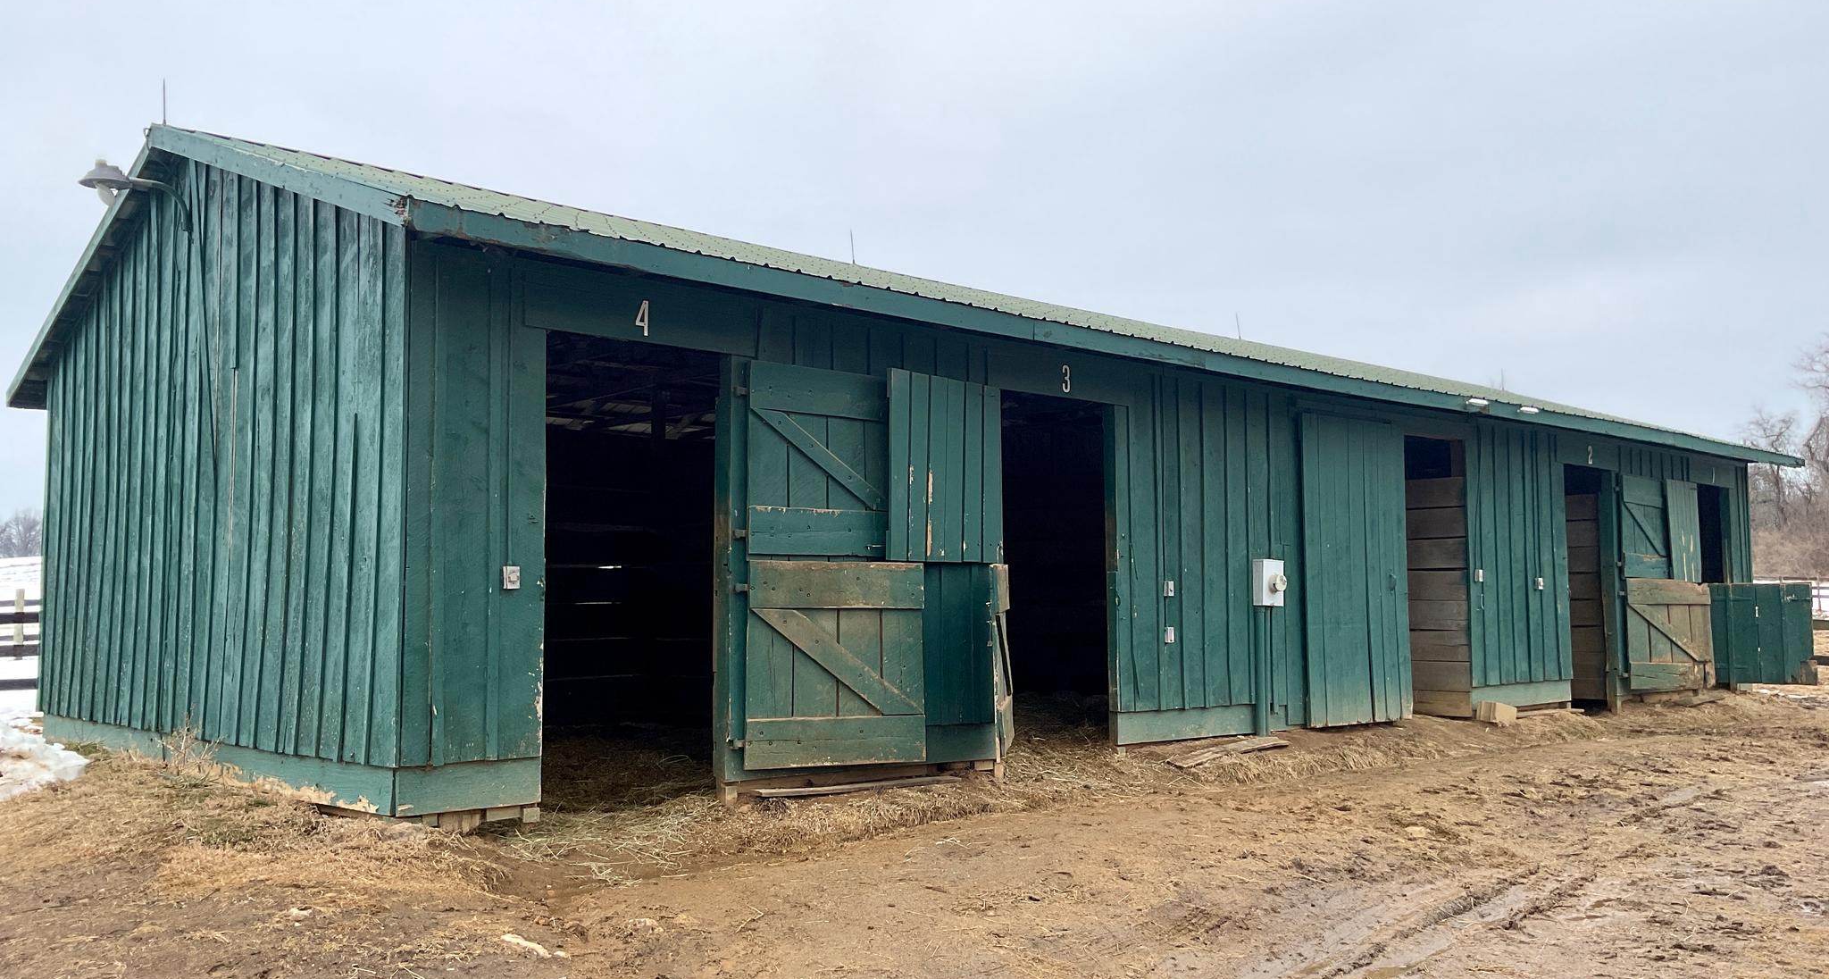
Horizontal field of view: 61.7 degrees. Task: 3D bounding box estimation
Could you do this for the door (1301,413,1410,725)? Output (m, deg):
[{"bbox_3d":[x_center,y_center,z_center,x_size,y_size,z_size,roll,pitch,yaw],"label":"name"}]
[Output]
[{"bbox_3d":[3.821,0.711,13.260,1.663,2.605,0.055,4,-6,-43],"label":"door"}]

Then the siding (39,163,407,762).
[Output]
[{"bbox_3d":[-4.752,-0.345,9.971,0.060,3.833,6.626,4,-6,-43],"label":"siding"}]

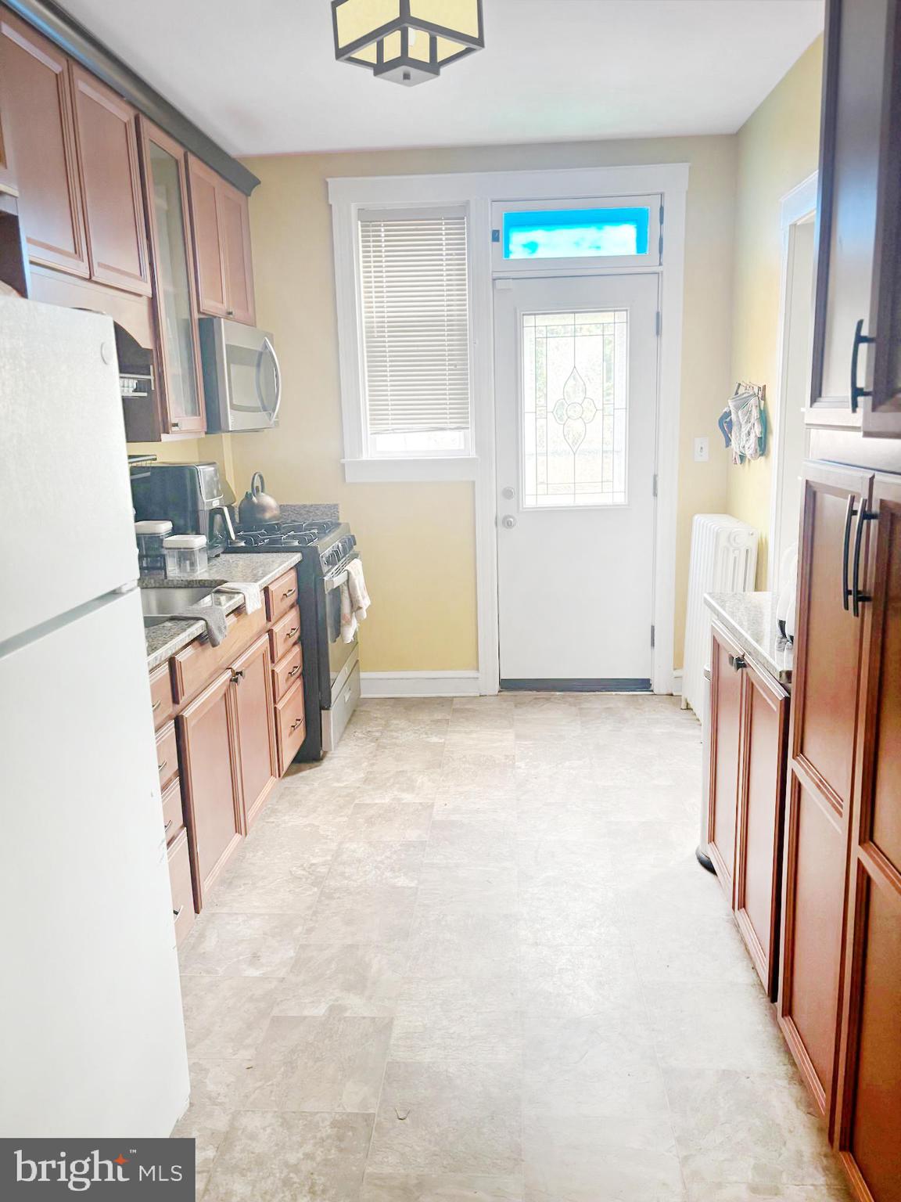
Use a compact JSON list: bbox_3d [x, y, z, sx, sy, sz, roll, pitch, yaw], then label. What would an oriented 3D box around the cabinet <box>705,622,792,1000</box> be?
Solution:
[{"bbox_3d":[0.984,0.508,2.409,0.432,0.845,0.760,-1,12,4],"label":"cabinet"}]

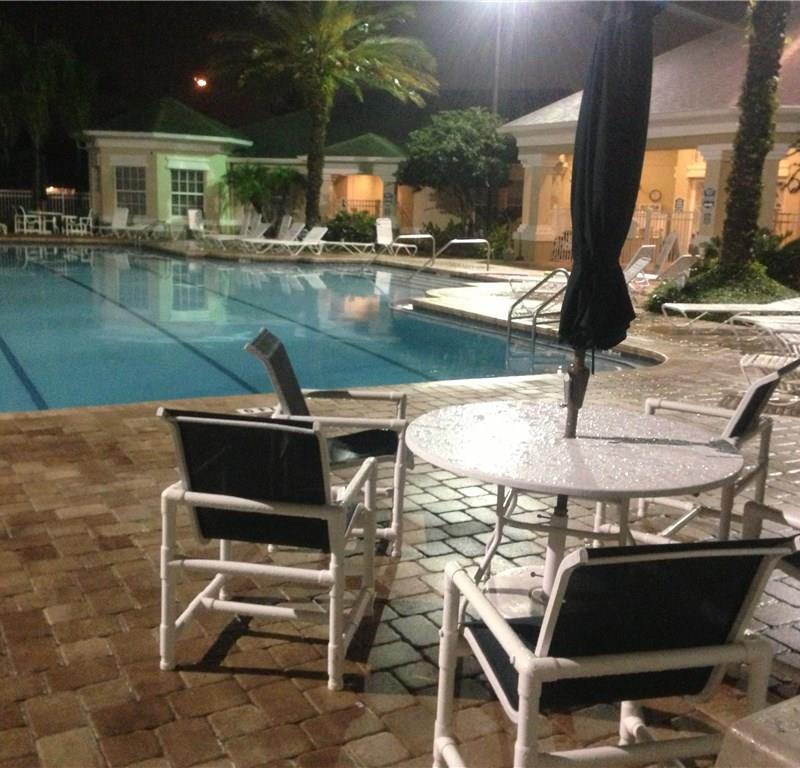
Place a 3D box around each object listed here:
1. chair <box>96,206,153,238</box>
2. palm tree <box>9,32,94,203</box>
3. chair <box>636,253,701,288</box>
[{"bbox_3d":[-9.063,-5.279,32.081,0.650,0.920,1.850,7,12,23],"label":"chair"},{"bbox_3d":[-11.709,-8.337,32.595,2.900,6.400,2.900,-3,12,-24],"label":"palm tree"},{"bbox_3d":[4.879,-2.079,18.177,0.650,0.740,1.750,-4,12,-29],"label":"chair"}]

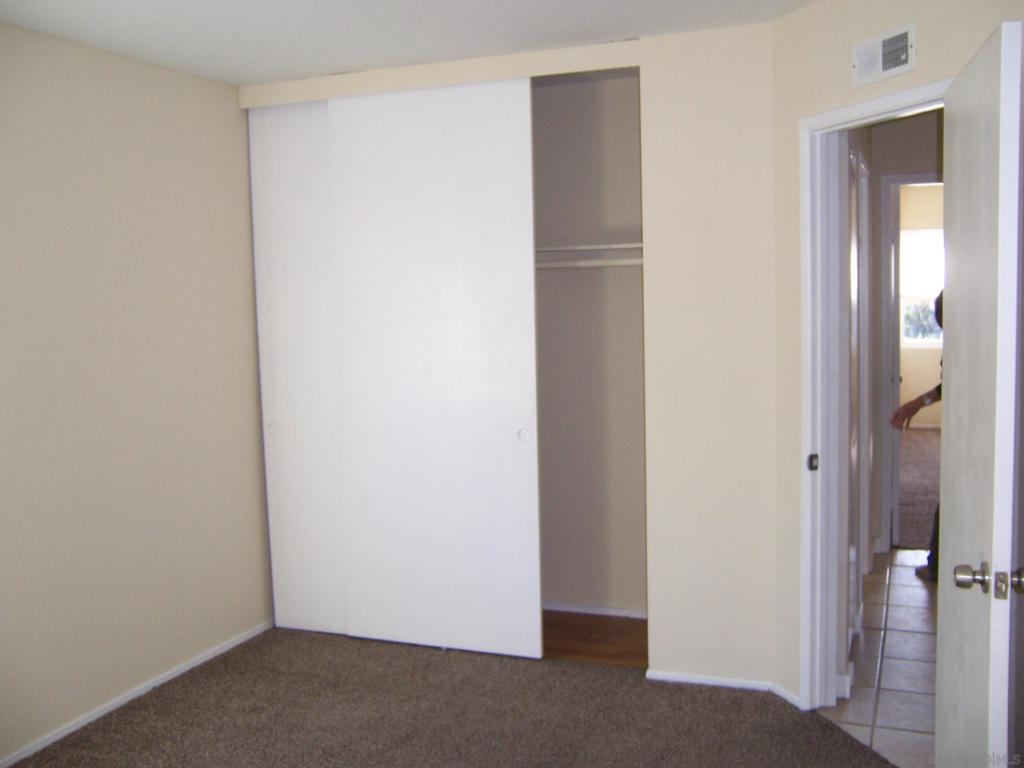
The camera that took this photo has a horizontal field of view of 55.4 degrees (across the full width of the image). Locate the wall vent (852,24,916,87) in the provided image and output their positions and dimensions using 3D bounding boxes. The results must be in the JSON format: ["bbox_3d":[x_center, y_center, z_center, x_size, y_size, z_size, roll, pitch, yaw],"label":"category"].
[{"bbox_3d":[1.127,-0.999,2.980,0.025,0.140,0.268,-3,5,-21],"label":"wall vent"}]

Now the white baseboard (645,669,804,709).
[{"bbox_3d":[0.808,1.142,3.706,0.618,0.042,0.133,1,6,28],"label":"white baseboard"}]

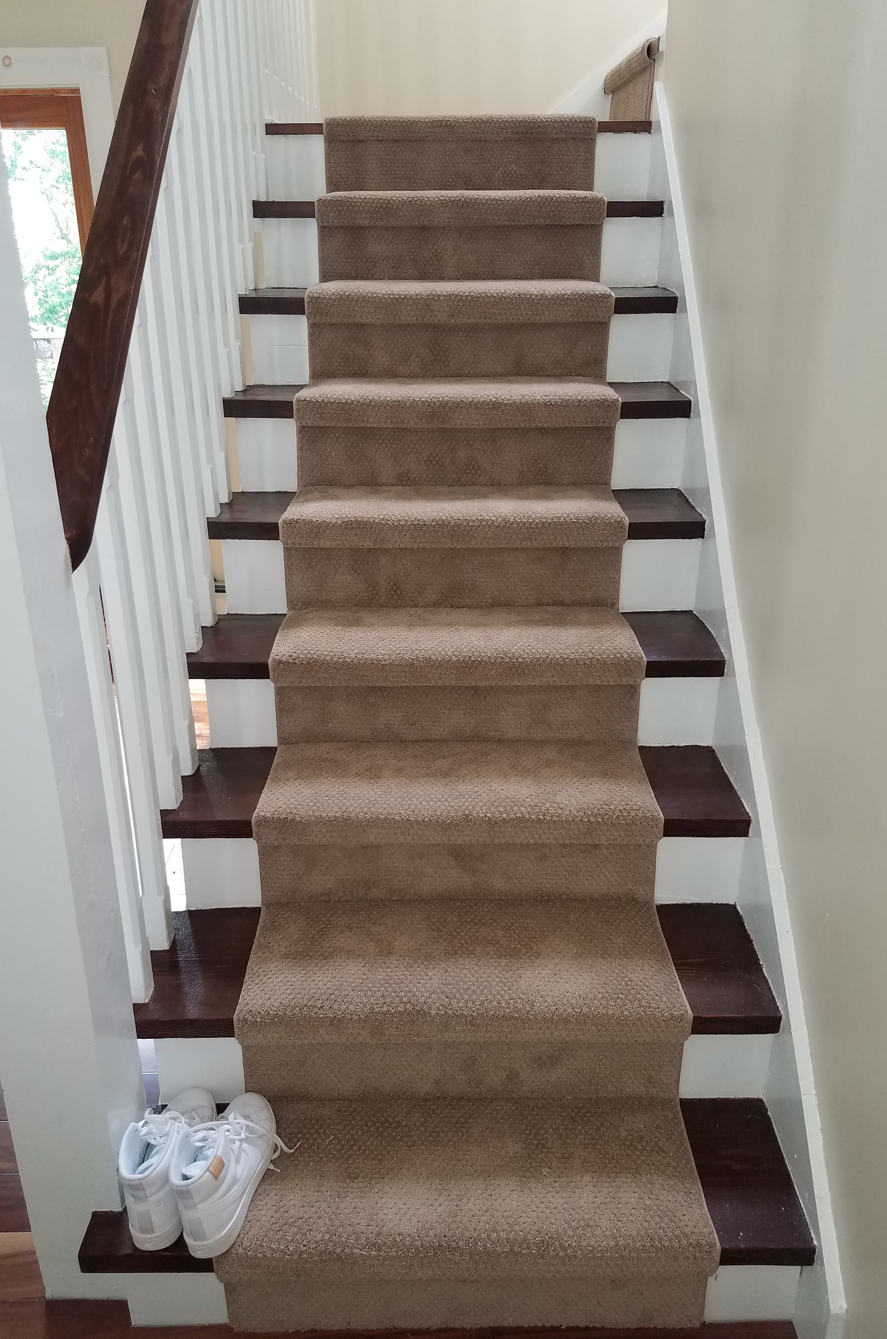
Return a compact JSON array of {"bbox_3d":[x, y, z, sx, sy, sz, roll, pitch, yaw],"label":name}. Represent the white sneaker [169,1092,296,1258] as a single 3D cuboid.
[{"bbox_3d":[-0.319,0.715,1.515,0.106,0.132,0.272,2,24,4],"label":"white sneaker"}]

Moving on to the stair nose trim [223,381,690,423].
[{"bbox_3d":[0.025,-0.613,2.284,1.015,0.040,0.275,0,24,0],"label":"stair nose trim"}]

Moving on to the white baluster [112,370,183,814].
[{"bbox_3d":[-0.492,-0.116,1.653,0.041,0.775,0.041,0,23,-1],"label":"white baluster"}]

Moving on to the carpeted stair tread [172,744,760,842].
[{"bbox_3d":[0.014,0.230,1.881,1.052,0.036,0.278,0,23,-1],"label":"carpeted stair tread"}]

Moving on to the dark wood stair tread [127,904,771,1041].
[{"bbox_3d":[0.023,0.487,1.651,0.975,0.036,0.263,0,23,1],"label":"dark wood stair tread"}]

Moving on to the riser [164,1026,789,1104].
[{"bbox_3d":[0.028,0.615,1.597,0.960,0.158,0.019,0,23,1],"label":"riser"}]

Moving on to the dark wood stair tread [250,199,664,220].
[{"bbox_3d":[0.027,-1.177,2.576,1.015,0.035,0.269,0,24,0],"label":"dark wood stair tread"}]

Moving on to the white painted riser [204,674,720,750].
[{"bbox_3d":[0.032,0.074,1.881,0.960,0.158,0.019,0,23,1],"label":"white painted riser"}]

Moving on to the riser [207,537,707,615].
[{"bbox_3d":[0.033,-0.197,2.024,0.960,0.158,0.019,0,23,1],"label":"riser"}]

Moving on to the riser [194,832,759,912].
[{"bbox_3d":[0.035,0.363,1.828,1.007,0.167,0.020,0,23,-1],"label":"riser"}]

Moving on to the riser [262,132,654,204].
[{"bbox_3d":[0.042,-1.350,2.730,1.027,0.174,0.020,0,23,-1],"label":"riser"}]

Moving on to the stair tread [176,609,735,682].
[{"bbox_3d":[0.016,-0.055,2.031,1.052,0.036,0.278,0,23,-1],"label":"stair tread"}]

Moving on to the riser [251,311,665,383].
[{"bbox_3d":[0.038,-0.763,2.381,0.991,0.164,0.024,0,24,0],"label":"riser"}]

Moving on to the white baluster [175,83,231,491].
[{"bbox_3d":[-0.477,-0.760,1.995,0.034,0.867,0.034,0,24,0],"label":"white baluster"}]

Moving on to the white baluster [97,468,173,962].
[{"bbox_3d":[-0.469,0.071,1.517,0.031,0.839,0.035,0,23,1],"label":"white baluster"}]

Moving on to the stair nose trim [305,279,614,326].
[{"bbox_3d":[0.038,-0.883,2.424,0.703,0.063,0.269,0,24,0],"label":"stair nose trim"}]

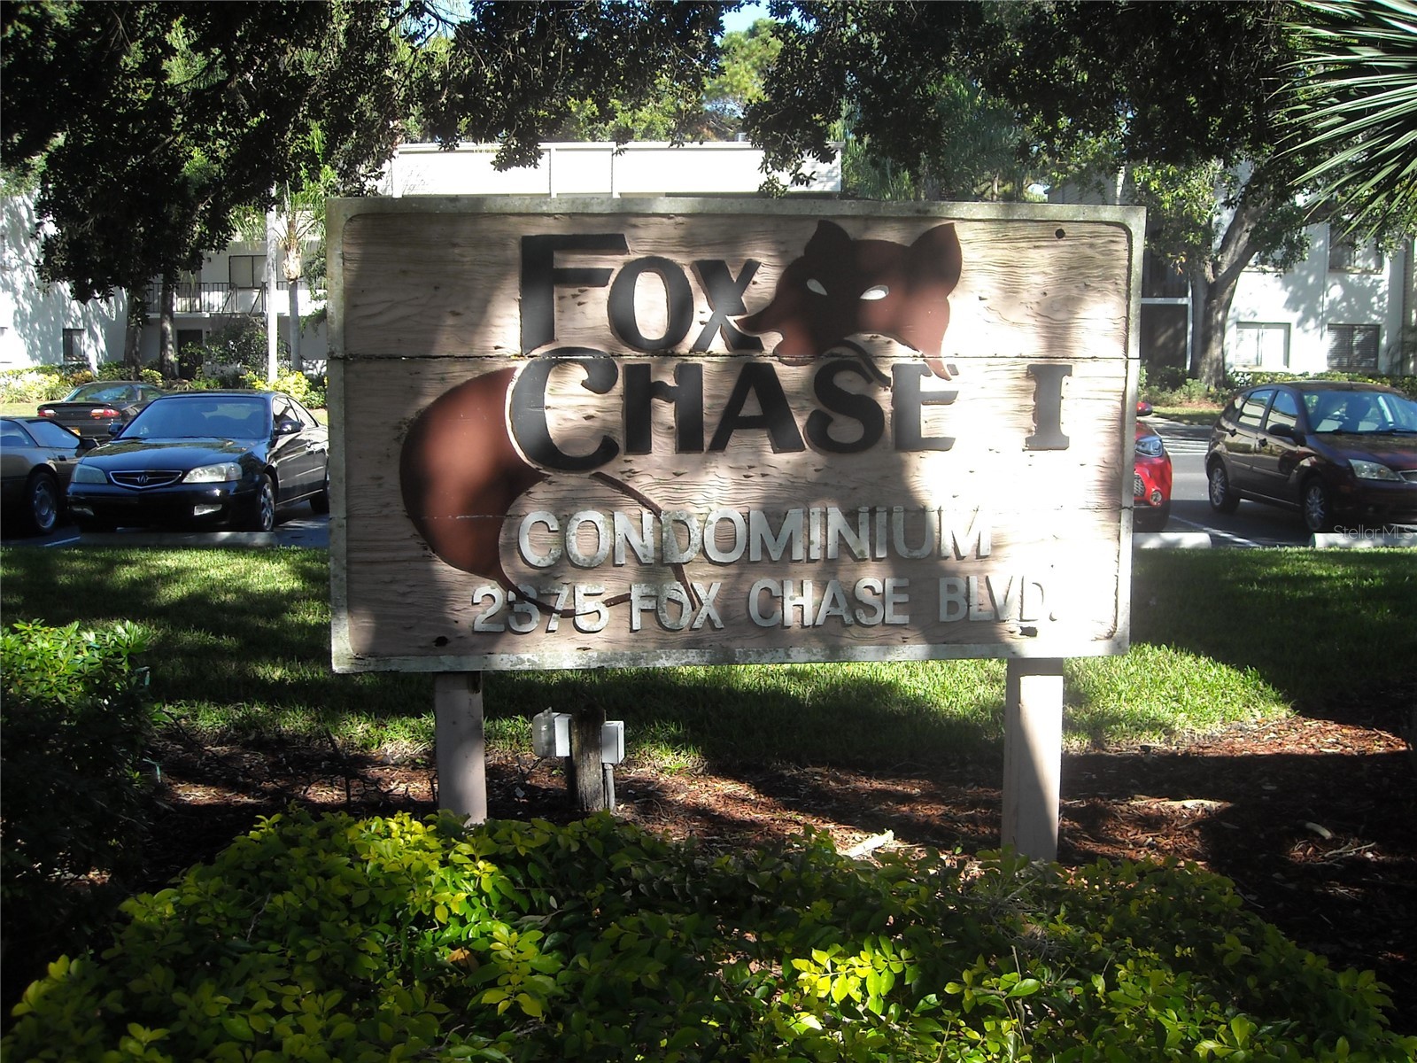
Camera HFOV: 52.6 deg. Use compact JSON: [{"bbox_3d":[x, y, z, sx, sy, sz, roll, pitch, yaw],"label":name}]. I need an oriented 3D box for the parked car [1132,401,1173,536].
[{"bbox_3d":[3.349,-0.848,14.765,1.800,1.590,4.140,0,6,-1],"label":"parked car"}]

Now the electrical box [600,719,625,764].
[{"bbox_3d":[-0.325,0.724,4.920,0.066,0.128,0.070,1,6,10],"label":"electrical box"}]

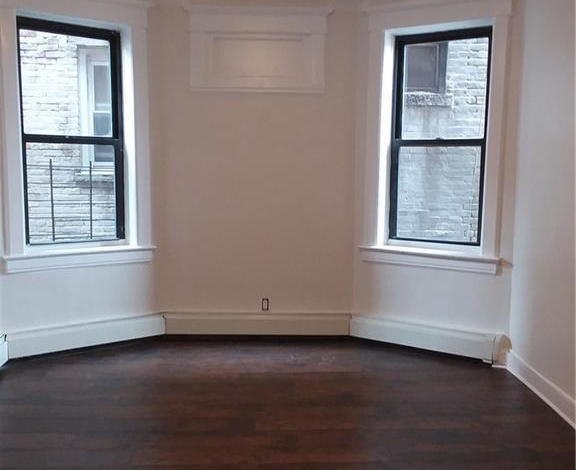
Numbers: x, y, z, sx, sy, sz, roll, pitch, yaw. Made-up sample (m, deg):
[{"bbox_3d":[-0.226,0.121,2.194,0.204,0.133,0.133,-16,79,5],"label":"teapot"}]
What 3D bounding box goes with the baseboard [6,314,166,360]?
[{"bbox_3d":[-1.514,0.761,4.951,1.222,0.193,0.069,-4,8,-36],"label":"baseboard"}]

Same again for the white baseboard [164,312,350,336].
[{"bbox_3d":[-0.246,0.737,5.332,1.519,0.188,0.069,1,6,0],"label":"white baseboard"}]

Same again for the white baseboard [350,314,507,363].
[{"bbox_3d":[1.048,0.791,5.014,1.212,0.196,0.069,5,7,32],"label":"white baseboard"}]

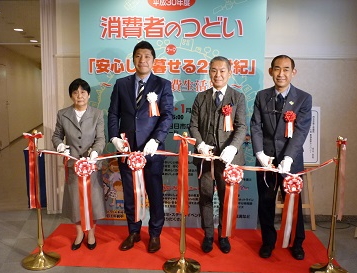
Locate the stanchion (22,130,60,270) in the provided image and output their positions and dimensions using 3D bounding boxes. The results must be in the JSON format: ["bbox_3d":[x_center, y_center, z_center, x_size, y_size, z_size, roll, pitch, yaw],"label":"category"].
[{"bbox_3d":[-1.113,0.493,2.773,0.316,1.087,0.316,1,9,0],"label":"stanchion"}]

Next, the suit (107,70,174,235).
[{"bbox_3d":[-0.323,0.176,3.011,0.538,1.433,0.400,2,9,6],"label":"suit"}]

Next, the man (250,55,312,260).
[{"bbox_3d":[0.843,0.194,2.907,0.510,1.706,0.470,4,9,18],"label":"man"}]

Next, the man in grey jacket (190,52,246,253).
[{"bbox_3d":[0.327,0.181,2.981,0.492,1.692,0.470,2,9,6],"label":"man in grey jacket"}]

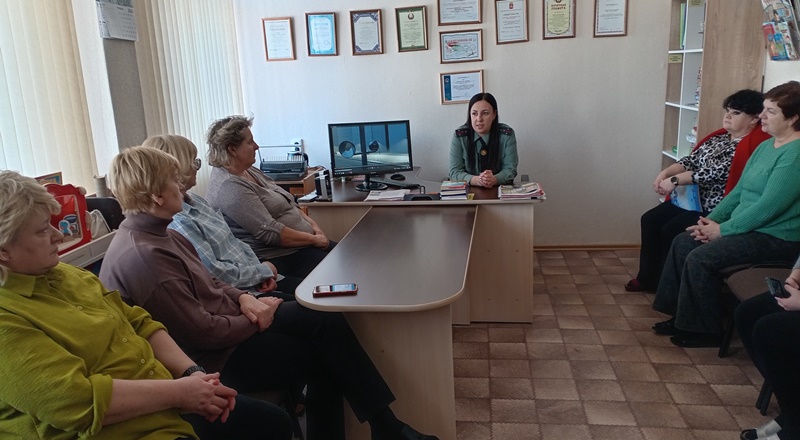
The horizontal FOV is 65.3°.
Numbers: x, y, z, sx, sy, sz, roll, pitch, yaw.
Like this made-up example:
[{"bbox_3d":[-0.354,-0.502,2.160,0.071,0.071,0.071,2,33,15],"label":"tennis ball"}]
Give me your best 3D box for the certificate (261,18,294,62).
[{"bbox_3d":[-0.949,-1.416,4.894,0.238,0.325,0.024,-1,14,6],"label":"certificate"}]

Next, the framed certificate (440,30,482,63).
[{"bbox_3d":[0.469,-1.323,4.762,0.325,0.238,0.024,-1,14,6],"label":"framed certificate"}]

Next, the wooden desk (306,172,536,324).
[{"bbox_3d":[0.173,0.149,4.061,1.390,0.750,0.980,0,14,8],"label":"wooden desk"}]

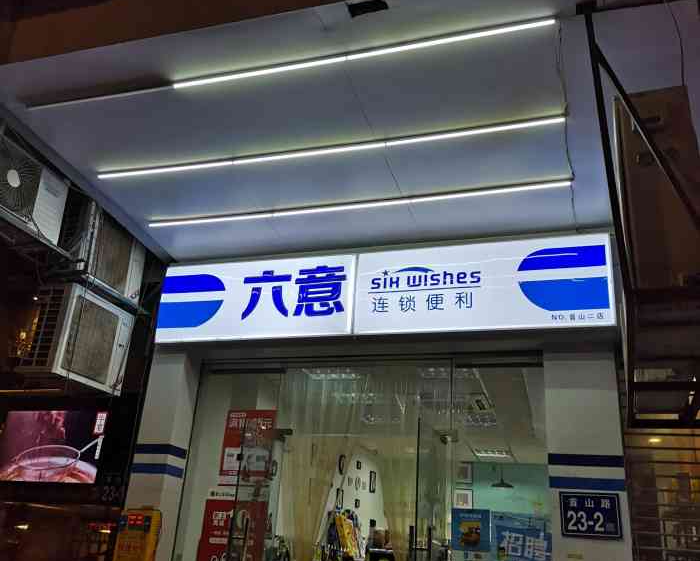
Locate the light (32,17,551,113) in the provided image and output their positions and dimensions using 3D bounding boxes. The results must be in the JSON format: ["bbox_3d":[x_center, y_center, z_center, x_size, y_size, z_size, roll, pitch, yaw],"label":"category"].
[{"bbox_3d":[-0.547,-1.302,4.490,3.520,0.040,0.040,-4,-25,18],"label":"light"}]

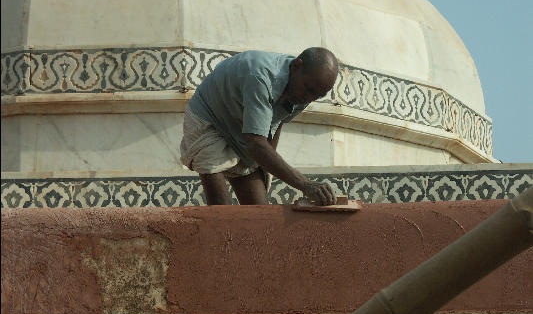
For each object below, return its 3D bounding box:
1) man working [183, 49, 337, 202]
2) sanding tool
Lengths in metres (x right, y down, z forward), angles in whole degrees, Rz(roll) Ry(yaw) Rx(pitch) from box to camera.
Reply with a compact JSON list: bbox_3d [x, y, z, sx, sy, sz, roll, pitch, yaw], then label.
[{"bbox_3d":[-0.020,0.180,7.580,0.680,1.200,0.480,-5,-8,29],"label":"man working"},{"bbox_3d":[0.229,0.175,7.350,0.252,0.058,0.110,-1,3,0],"label":"sanding tool"}]

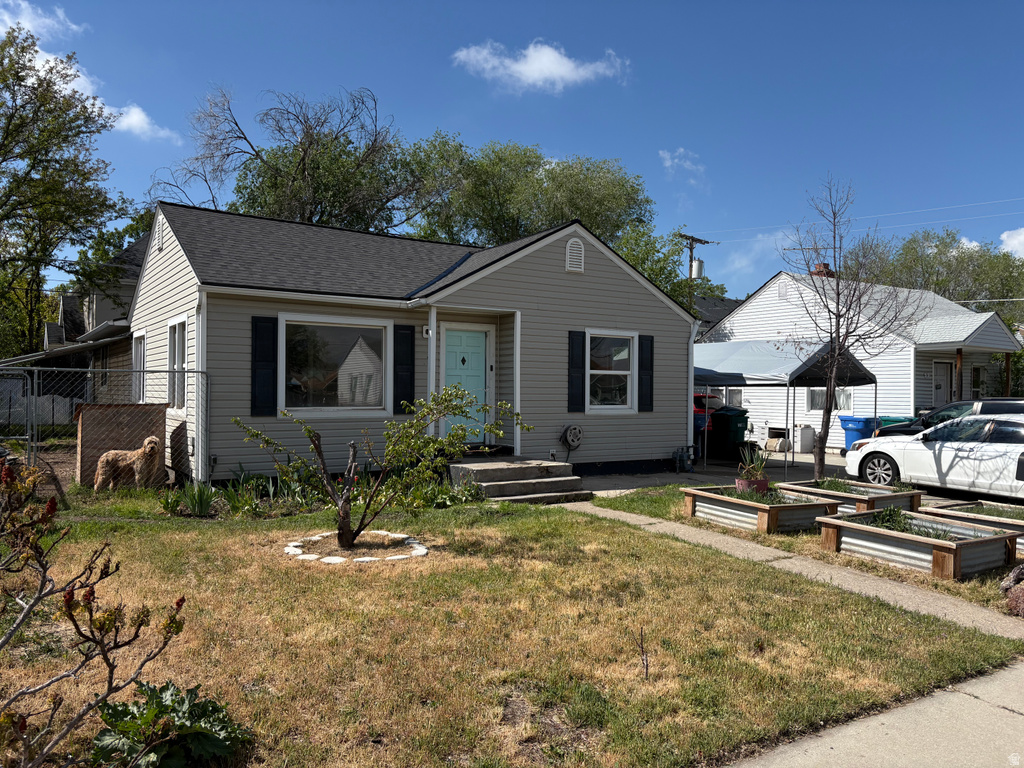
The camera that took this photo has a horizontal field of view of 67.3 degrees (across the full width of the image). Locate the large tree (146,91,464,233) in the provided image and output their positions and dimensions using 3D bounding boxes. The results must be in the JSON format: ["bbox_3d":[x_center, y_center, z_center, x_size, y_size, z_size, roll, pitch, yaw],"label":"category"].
[{"bbox_3d":[-7.409,-4.514,28.000,11.200,12.500,10.200,1,0,-14],"label":"large tree"}]

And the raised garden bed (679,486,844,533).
[{"bbox_3d":[3.184,1.611,9.951,1.222,0.351,1.574,1,0,-28],"label":"raised garden bed"}]

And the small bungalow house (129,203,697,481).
[{"bbox_3d":[-2.540,-0.825,16.745,9.539,4.920,8.615,1,0,-33],"label":"small bungalow house"}]

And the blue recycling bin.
[{"bbox_3d":[9.030,1.402,19.900,0.720,1.100,0.860,1,0,-33],"label":"blue recycling bin"}]

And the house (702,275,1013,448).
[{"bbox_3d":[11.680,-0.687,24.582,8.400,5.350,9.700,1,0,-33],"label":"house"}]

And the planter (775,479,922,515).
[{"bbox_3d":[4.700,1.629,10.738,1.227,0.347,1.496,1,0,-30],"label":"planter"}]

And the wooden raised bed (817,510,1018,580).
[{"bbox_3d":[4.105,1.607,7.842,1.143,0.344,1.480,1,0,-31],"label":"wooden raised bed"}]

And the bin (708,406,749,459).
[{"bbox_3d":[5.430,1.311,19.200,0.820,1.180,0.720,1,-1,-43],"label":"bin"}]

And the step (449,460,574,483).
[{"bbox_3d":[-0.035,1.436,12.710,1.780,0.210,1.000,1,0,-33],"label":"step"}]

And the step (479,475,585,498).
[{"bbox_3d":[0.309,1.605,12.097,1.780,0.175,0.400,1,0,-33],"label":"step"}]

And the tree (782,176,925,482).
[{"bbox_3d":[5.722,-0.850,13.000,2.400,5.360,2.400,0,0,24],"label":"tree"}]

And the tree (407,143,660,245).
[{"bbox_3d":[0.923,-4.269,33.000,10.400,12.400,9.600,0,0,0],"label":"tree"}]

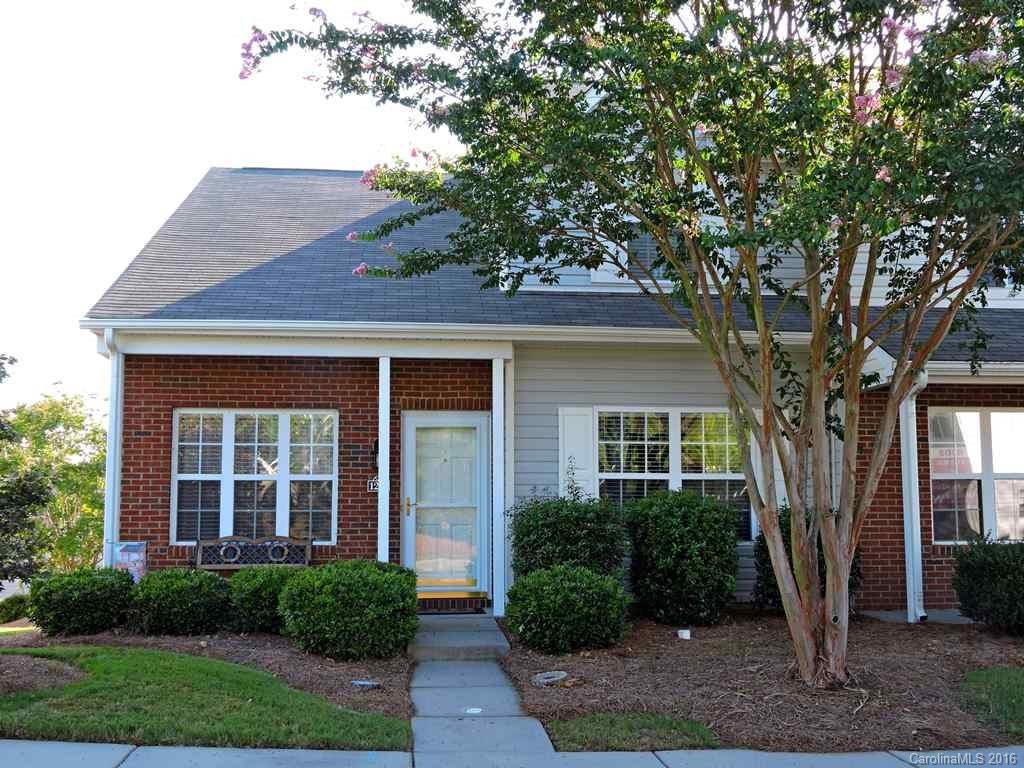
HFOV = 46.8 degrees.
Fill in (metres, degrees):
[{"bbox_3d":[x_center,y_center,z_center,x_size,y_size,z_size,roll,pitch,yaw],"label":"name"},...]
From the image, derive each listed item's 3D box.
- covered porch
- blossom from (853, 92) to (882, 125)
[{"bbox_3d":[-2.147,0.964,12.676,4.258,2.990,1.140,1,-6,-8],"label":"covered porch"},{"bbox_3d":[2.685,-2.087,8.963,0.200,0.230,0.190,1,-6,-8],"label":"blossom"}]

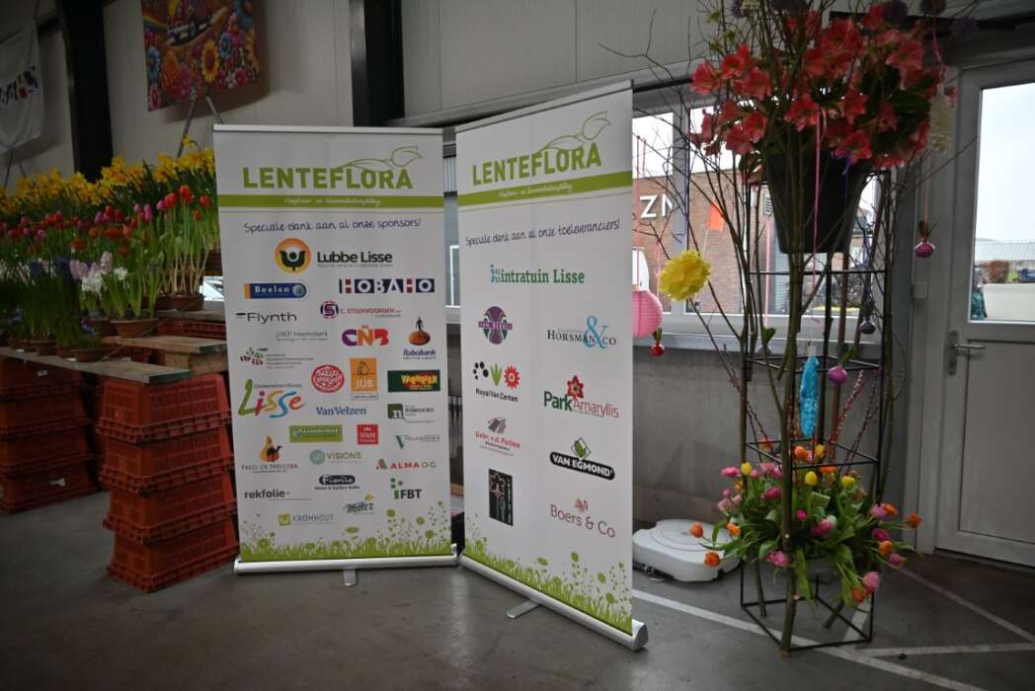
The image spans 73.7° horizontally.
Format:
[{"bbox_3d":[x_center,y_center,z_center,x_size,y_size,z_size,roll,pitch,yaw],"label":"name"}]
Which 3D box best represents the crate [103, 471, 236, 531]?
[{"bbox_3d":[-1.663,0.725,3.333,0.345,0.235,0.485,3,7,33],"label":"crate"}]

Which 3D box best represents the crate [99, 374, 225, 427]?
[{"bbox_3d":[-1.675,0.274,3.289,0.345,0.235,0.485,3,7,33],"label":"crate"}]

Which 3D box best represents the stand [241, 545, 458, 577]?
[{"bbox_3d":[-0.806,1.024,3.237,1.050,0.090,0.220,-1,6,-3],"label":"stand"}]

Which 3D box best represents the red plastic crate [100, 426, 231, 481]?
[{"bbox_3d":[-1.672,0.501,3.315,0.345,0.235,0.485,3,7,33],"label":"red plastic crate"}]

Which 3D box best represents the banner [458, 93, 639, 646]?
[{"bbox_3d":[0.069,0.074,2.827,0.100,2.040,1.030,-6,8,-42],"label":"banner"}]

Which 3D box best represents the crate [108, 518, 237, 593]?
[{"bbox_3d":[-1.667,0.950,3.361,0.345,0.235,0.485,3,7,33],"label":"crate"}]

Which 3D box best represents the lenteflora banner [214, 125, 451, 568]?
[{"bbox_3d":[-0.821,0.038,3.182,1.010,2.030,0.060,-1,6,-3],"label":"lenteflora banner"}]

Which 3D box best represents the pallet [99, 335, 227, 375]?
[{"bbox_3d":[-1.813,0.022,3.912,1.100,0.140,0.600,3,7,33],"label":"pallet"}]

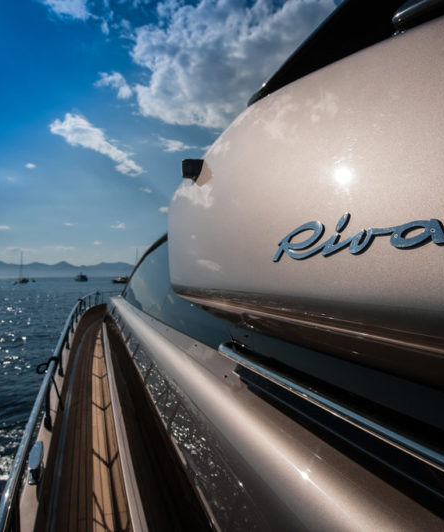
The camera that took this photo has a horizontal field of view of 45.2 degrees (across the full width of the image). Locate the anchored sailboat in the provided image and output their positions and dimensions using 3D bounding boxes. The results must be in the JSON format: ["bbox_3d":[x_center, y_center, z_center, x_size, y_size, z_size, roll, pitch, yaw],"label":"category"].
[{"bbox_3d":[-107.282,1.131,287.000,3.900,17.200,12.200,0,-1,-42],"label":"anchored sailboat"}]

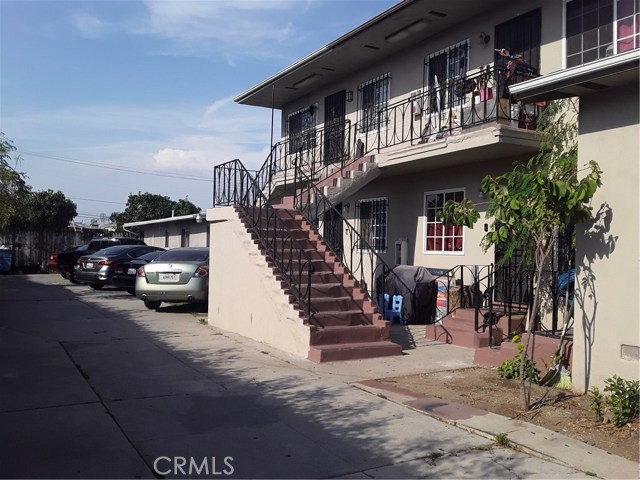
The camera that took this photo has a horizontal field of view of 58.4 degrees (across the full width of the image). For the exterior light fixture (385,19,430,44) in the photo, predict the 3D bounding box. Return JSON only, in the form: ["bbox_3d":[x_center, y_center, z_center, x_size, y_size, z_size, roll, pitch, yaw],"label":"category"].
[{"bbox_3d":[1.732,-4.128,11.481,0.240,0.090,1.220,2,-1,-30],"label":"exterior light fixture"}]

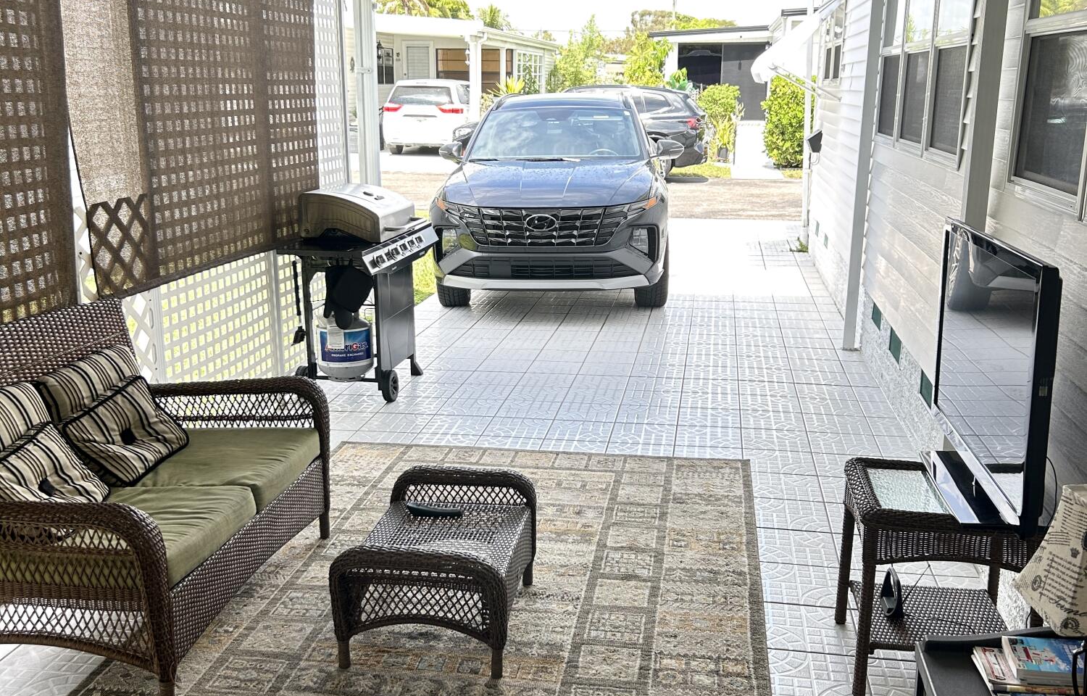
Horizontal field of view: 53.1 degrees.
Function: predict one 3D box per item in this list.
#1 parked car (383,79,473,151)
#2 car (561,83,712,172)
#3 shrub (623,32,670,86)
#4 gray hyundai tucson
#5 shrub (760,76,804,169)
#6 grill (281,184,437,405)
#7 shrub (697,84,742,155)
[{"bbox_3d":[-2.490,-5.913,27.682,1.920,1.730,4.850,2,14,8],"label":"parked car"},{"bbox_3d":[0.841,-4.446,22.091,4.900,1.740,1.900,2,14,9],"label":"car"},{"bbox_3d":[2.618,-6.536,27.738,1.400,2.900,1.400,2,14,9],"label":"shrub"},{"bbox_3d":[0.247,-1.492,10.142,1.890,1.660,4.630,2,14,6],"label":"gray hyundai tucson"},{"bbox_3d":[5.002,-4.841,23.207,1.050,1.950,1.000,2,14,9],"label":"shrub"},{"bbox_3d":[-1.058,-0.343,6.350,0.640,1.200,1.310,2,14,9],"label":"grill"},{"bbox_3d":[3.958,-5.123,24.478,1.050,1.650,1.000,2,14,9],"label":"shrub"}]

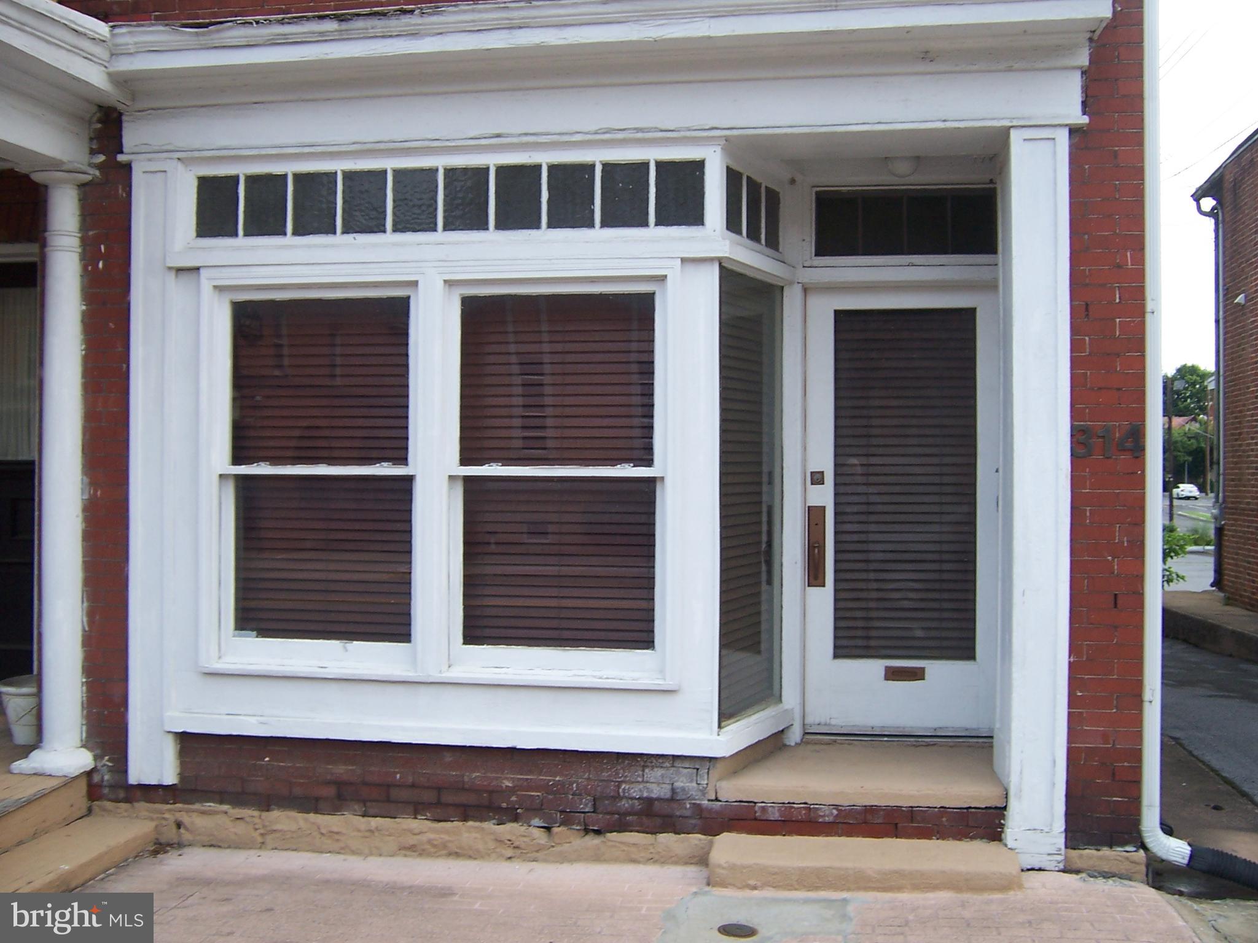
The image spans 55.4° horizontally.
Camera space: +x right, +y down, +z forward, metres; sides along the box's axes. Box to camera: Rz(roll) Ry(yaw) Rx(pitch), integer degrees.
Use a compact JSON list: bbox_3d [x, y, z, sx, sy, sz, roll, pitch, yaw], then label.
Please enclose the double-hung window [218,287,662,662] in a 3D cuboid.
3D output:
[{"bbox_3d":[-0.830,0.016,5.190,1.976,1.601,0.090,0,1,8],"label":"double-hung window"}]

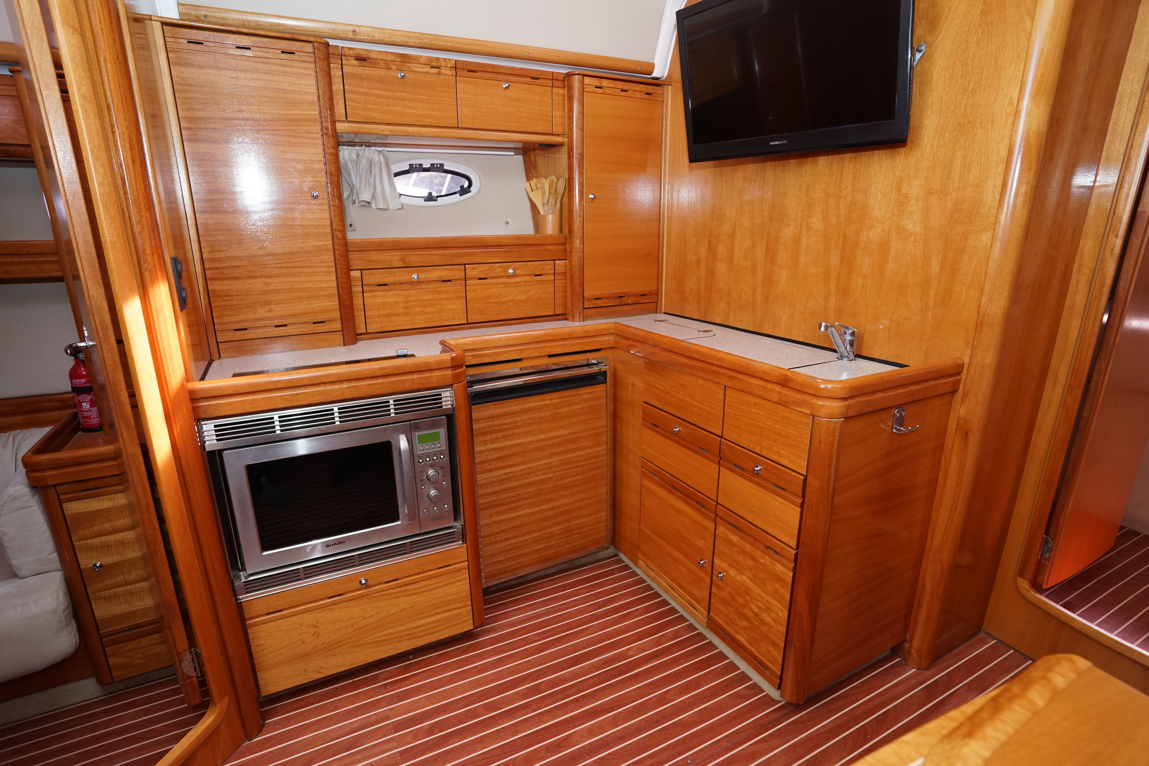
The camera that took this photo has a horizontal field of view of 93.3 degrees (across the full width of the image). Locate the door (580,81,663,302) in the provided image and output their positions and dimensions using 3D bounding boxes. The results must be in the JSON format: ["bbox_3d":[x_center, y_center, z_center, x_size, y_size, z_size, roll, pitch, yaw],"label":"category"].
[{"bbox_3d":[0.186,-0.704,2.077,0.343,0.800,0.022,-8,18,-25],"label":"door"}]

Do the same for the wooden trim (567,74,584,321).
[{"bbox_3d":[0.001,-0.662,2.030,0.058,0.870,0.055,-8,17,-24],"label":"wooden trim"}]

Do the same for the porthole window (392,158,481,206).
[{"bbox_3d":[-0.574,-0.802,2.159,0.410,0.196,0.050,-8,-1,-24],"label":"porthole window"}]

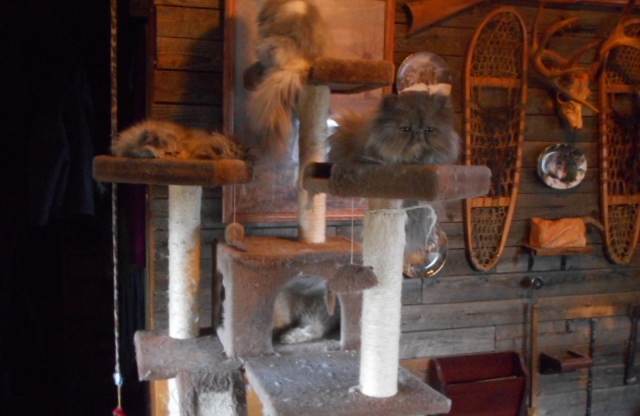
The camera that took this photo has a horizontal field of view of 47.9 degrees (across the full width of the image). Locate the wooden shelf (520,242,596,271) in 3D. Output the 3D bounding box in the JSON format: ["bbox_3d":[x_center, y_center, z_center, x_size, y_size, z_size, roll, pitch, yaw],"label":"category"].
[{"bbox_3d":[0.886,0.195,2.697,0.250,0.100,0.100,-1,6,-19],"label":"wooden shelf"}]

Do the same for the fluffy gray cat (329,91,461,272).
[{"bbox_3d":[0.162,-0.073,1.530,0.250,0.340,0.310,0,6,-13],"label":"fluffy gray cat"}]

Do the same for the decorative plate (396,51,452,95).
[{"bbox_3d":[0.360,-0.430,2.485,0.214,0.214,0.025,-1,6,-19],"label":"decorative plate"}]

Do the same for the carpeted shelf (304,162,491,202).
[{"bbox_3d":[0.152,-0.068,1.544,0.365,0.068,0.410,-1,6,-19],"label":"carpeted shelf"}]

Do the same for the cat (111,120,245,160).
[{"bbox_3d":[-0.355,-0.155,1.822,0.325,0.135,0.260,1,6,-6],"label":"cat"}]

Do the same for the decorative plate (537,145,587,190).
[{"bbox_3d":[0.907,-0.152,2.704,0.224,0.178,0.025,-1,6,-19],"label":"decorative plate"}]

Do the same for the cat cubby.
[{"bbox_3d":[-0.084,0.236,2.043,0.397,0.250,0.360,-1,6,-19],"label":"cat cubby"}]

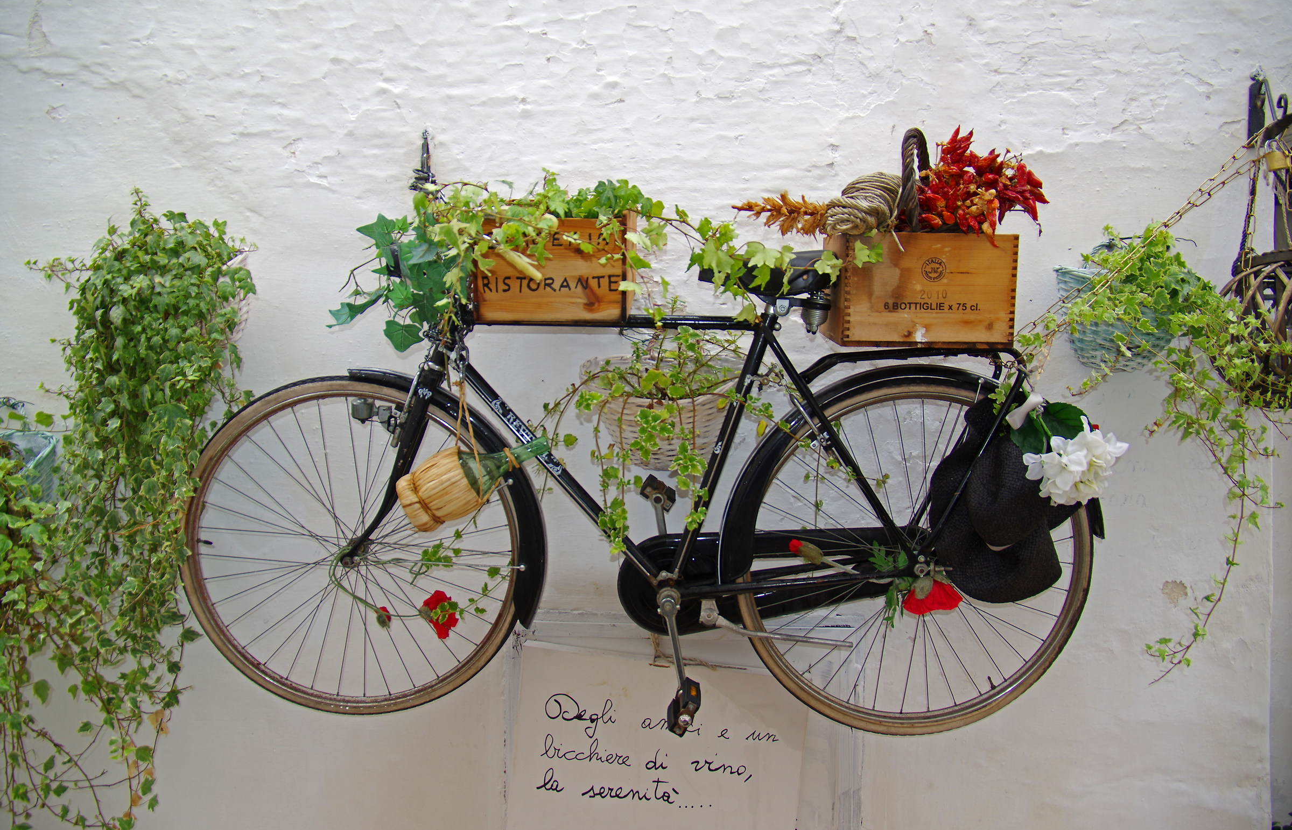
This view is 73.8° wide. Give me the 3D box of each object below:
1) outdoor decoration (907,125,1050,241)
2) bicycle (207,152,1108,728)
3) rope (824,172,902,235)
[{"bbox_3d":[0.632,-0.441,1.650,0.250,0.210,0.200,0,7,0],"label":"outdoor decoration"},{"bbox_3d":[-0.011,0.116,1.664,1.800,1.030,0.520,2,7,1],"label":"bicycle"},{"bbox_3d":[0.409,-0.399,1.620,0.135,0.115,0.135,0,7,0],"label":"rope"}]

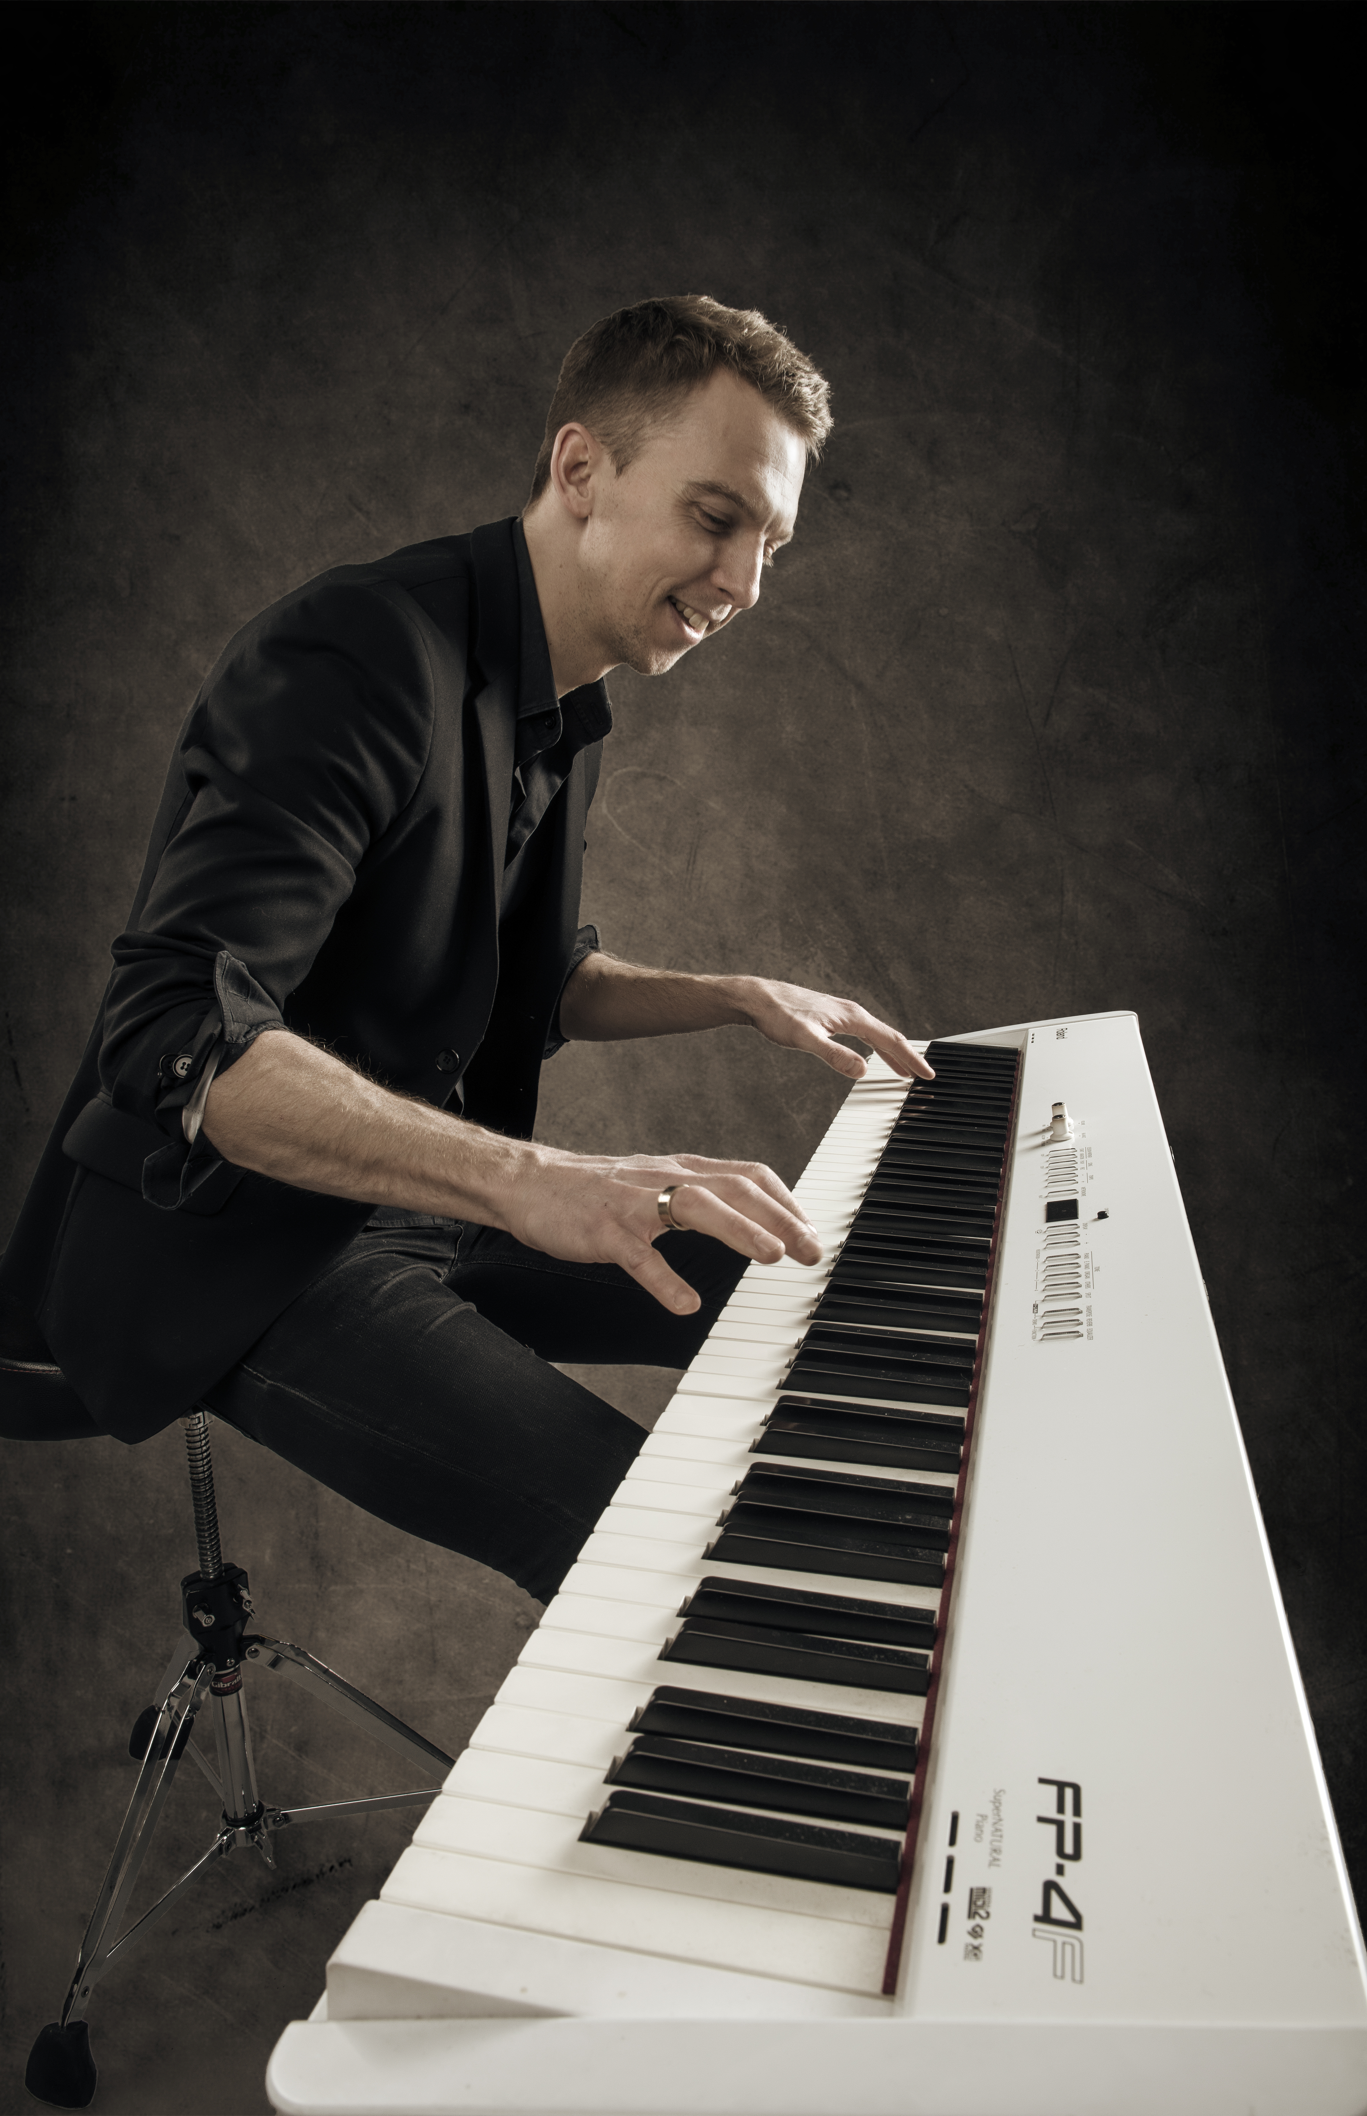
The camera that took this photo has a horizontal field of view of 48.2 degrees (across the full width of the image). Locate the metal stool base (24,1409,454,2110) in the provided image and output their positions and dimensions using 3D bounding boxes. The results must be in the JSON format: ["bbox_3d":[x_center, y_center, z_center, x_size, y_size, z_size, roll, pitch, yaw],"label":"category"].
[{"bbox_3d":[-0.344,0.535,1.370,0.415,0.480,0.465,-3,12,-8],"label":"metal stool base"}]

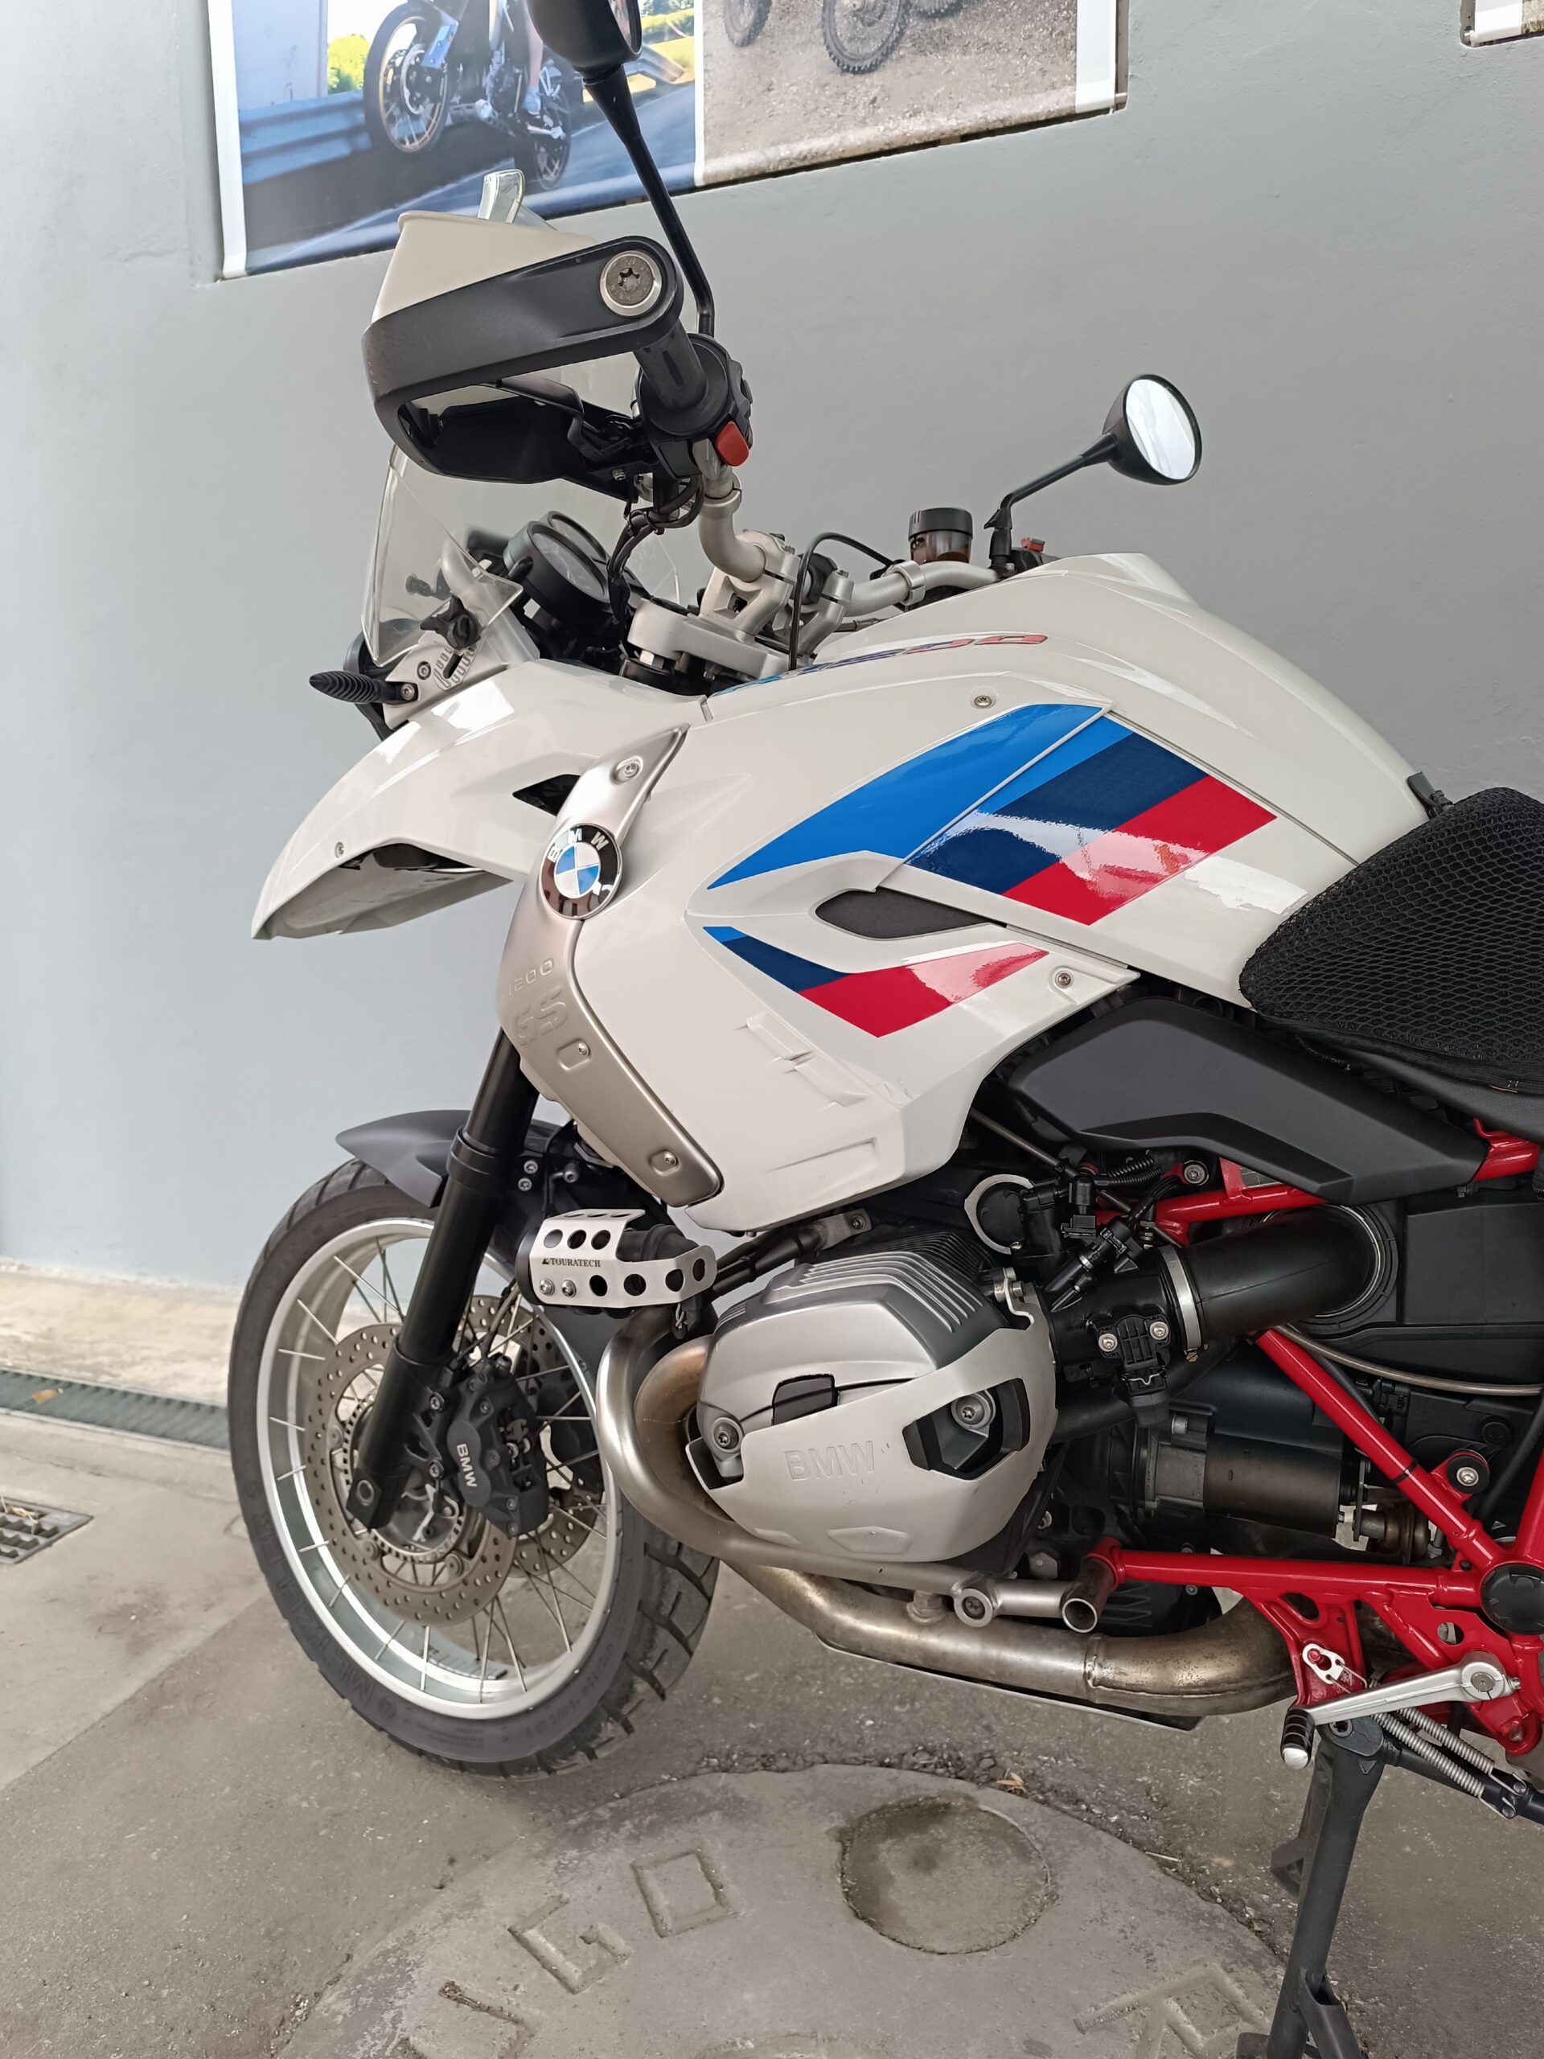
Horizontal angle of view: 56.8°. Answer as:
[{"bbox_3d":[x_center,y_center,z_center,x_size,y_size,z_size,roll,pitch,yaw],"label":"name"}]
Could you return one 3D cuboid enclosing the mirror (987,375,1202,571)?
[{"bbox_3d":[0.338,-0.580,1.475,0.254,0.212,0.078,-4,6,-35],"label":"mirror"}]

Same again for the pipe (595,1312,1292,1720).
[{"bbox_3d":[0.149,0.390,1.101,0.500,0.310,0.330,2,5,26],"label":"pipe"}]

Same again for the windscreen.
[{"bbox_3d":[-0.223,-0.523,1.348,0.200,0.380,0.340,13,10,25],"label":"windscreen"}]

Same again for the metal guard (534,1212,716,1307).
[{"bbox_3d":[-0.120,0.191,1.184,0.148,0.073,0.072,2,5,26],"label":"metal guard"}]

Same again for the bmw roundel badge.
[{"bbox_3d":[-0.140,-0.117,1.065,0.072,0.072,0.010,-14,-13,25],"label":"bmw roundel badge"}]

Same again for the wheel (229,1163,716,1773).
[{"bbox_3d":[-0.335,0.444,1.488,0.650,0.650,0.115,3,5,32],"label":"wheel"}]

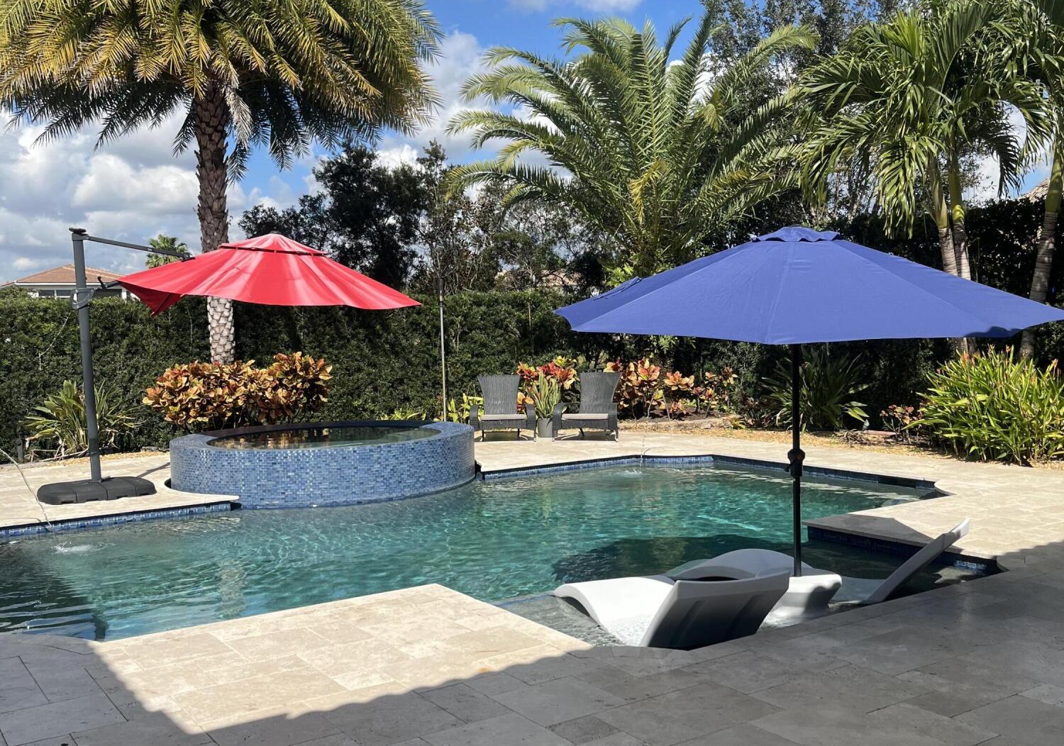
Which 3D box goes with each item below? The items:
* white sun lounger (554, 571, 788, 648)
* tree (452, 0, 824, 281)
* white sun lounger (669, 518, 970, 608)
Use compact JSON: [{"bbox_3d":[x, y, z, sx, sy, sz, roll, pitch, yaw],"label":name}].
[{"bbox_3d":[0.670,1.215,5.644,0.580,0.645,1.680,-2,2,-18],"label":"white sun lounger"},{"bbox_3d":[1.686,-2.729,17.908,6.200,6.900,6.000,-1,2,0],"label":"tree"},{"bbox_3d":[1.692,1.165,6.425,1.680,0.645,0.580,1,3,35],"label":"white sun lounger"}]

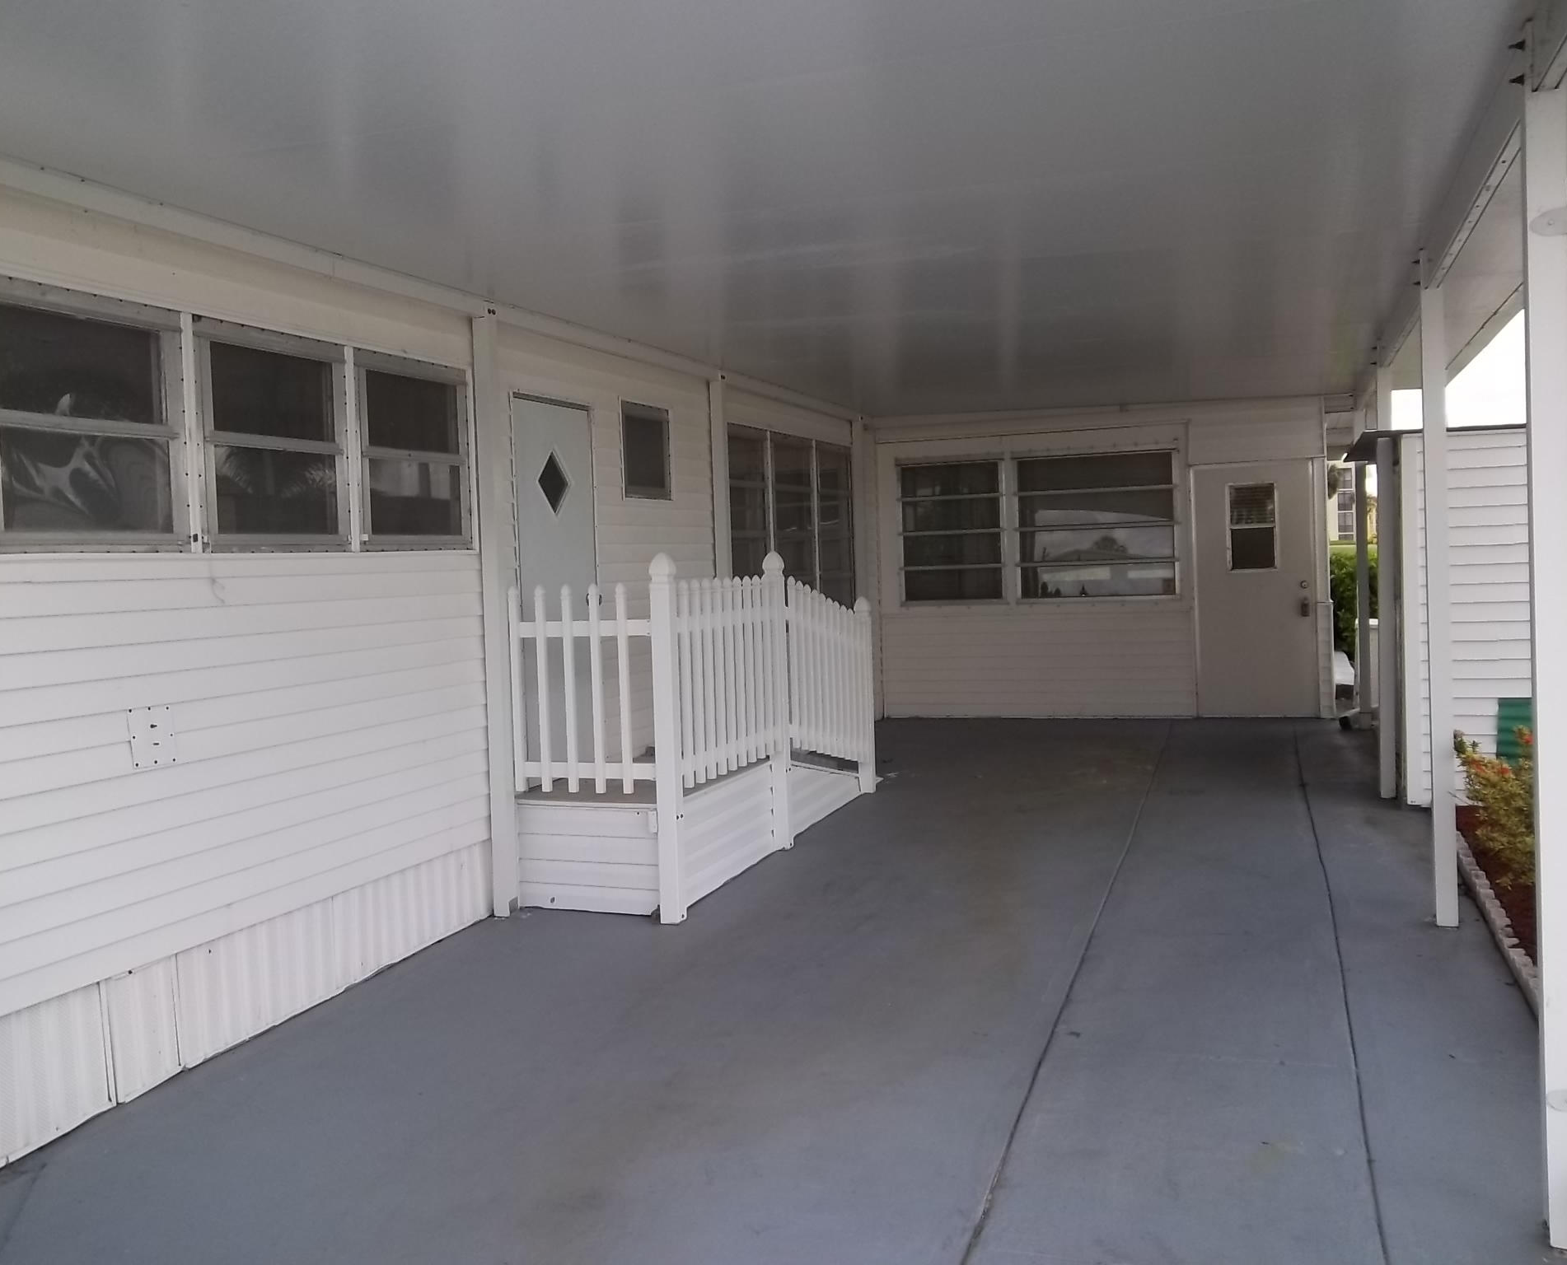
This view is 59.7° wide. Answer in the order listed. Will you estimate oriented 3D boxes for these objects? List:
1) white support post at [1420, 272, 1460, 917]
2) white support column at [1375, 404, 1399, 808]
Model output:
[{"bbox_3d":[2.454,-0.088,5.102,0.076,2.394,0.076,-1,3,20],"label":"white support post"},{"bbox_3d":[3.315,-0.253,7.509,0.076,2.339,0.076,-1,3,20],"label":"white support column"}]

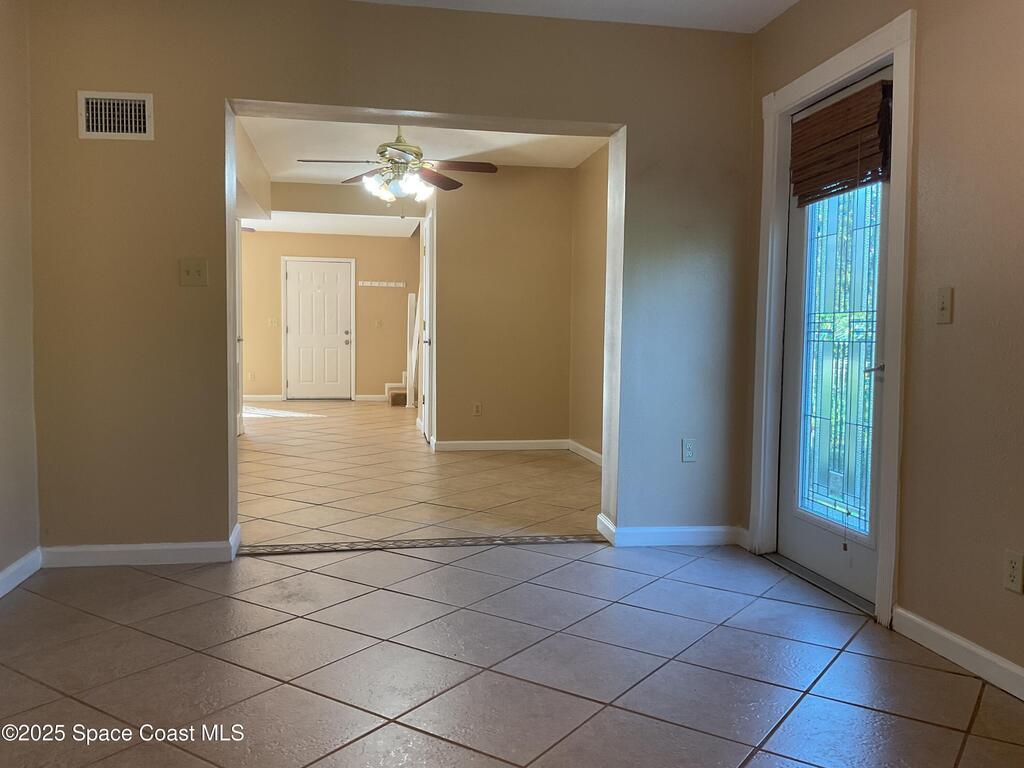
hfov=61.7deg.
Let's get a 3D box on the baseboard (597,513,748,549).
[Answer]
[{"bbox_3d":[0.777,0.728,4.278,0.637,0.094,0.288,0,3,-11],"label":"baseboard"}]

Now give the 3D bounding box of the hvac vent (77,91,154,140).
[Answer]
[{"bbox_3d":[-1.648,-1.118,3.566,0.288,0.197,0.022,0,3,-11],"label":"hvac vent"}]

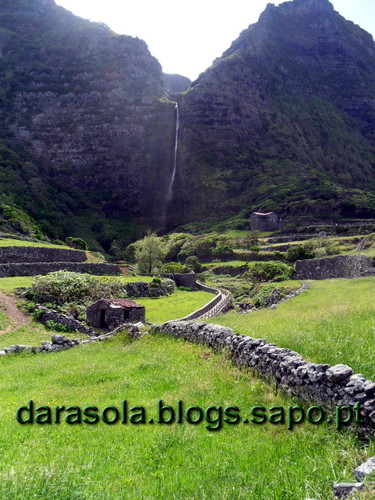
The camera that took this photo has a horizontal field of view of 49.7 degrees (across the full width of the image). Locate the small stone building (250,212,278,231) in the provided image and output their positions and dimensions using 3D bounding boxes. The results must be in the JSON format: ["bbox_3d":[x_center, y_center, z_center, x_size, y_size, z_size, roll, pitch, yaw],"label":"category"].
[{"bbox_3d":[19.993,-7.348,105.000,5.900,4.800,4.300,1,-4,-14],"label":"small stone building"}]

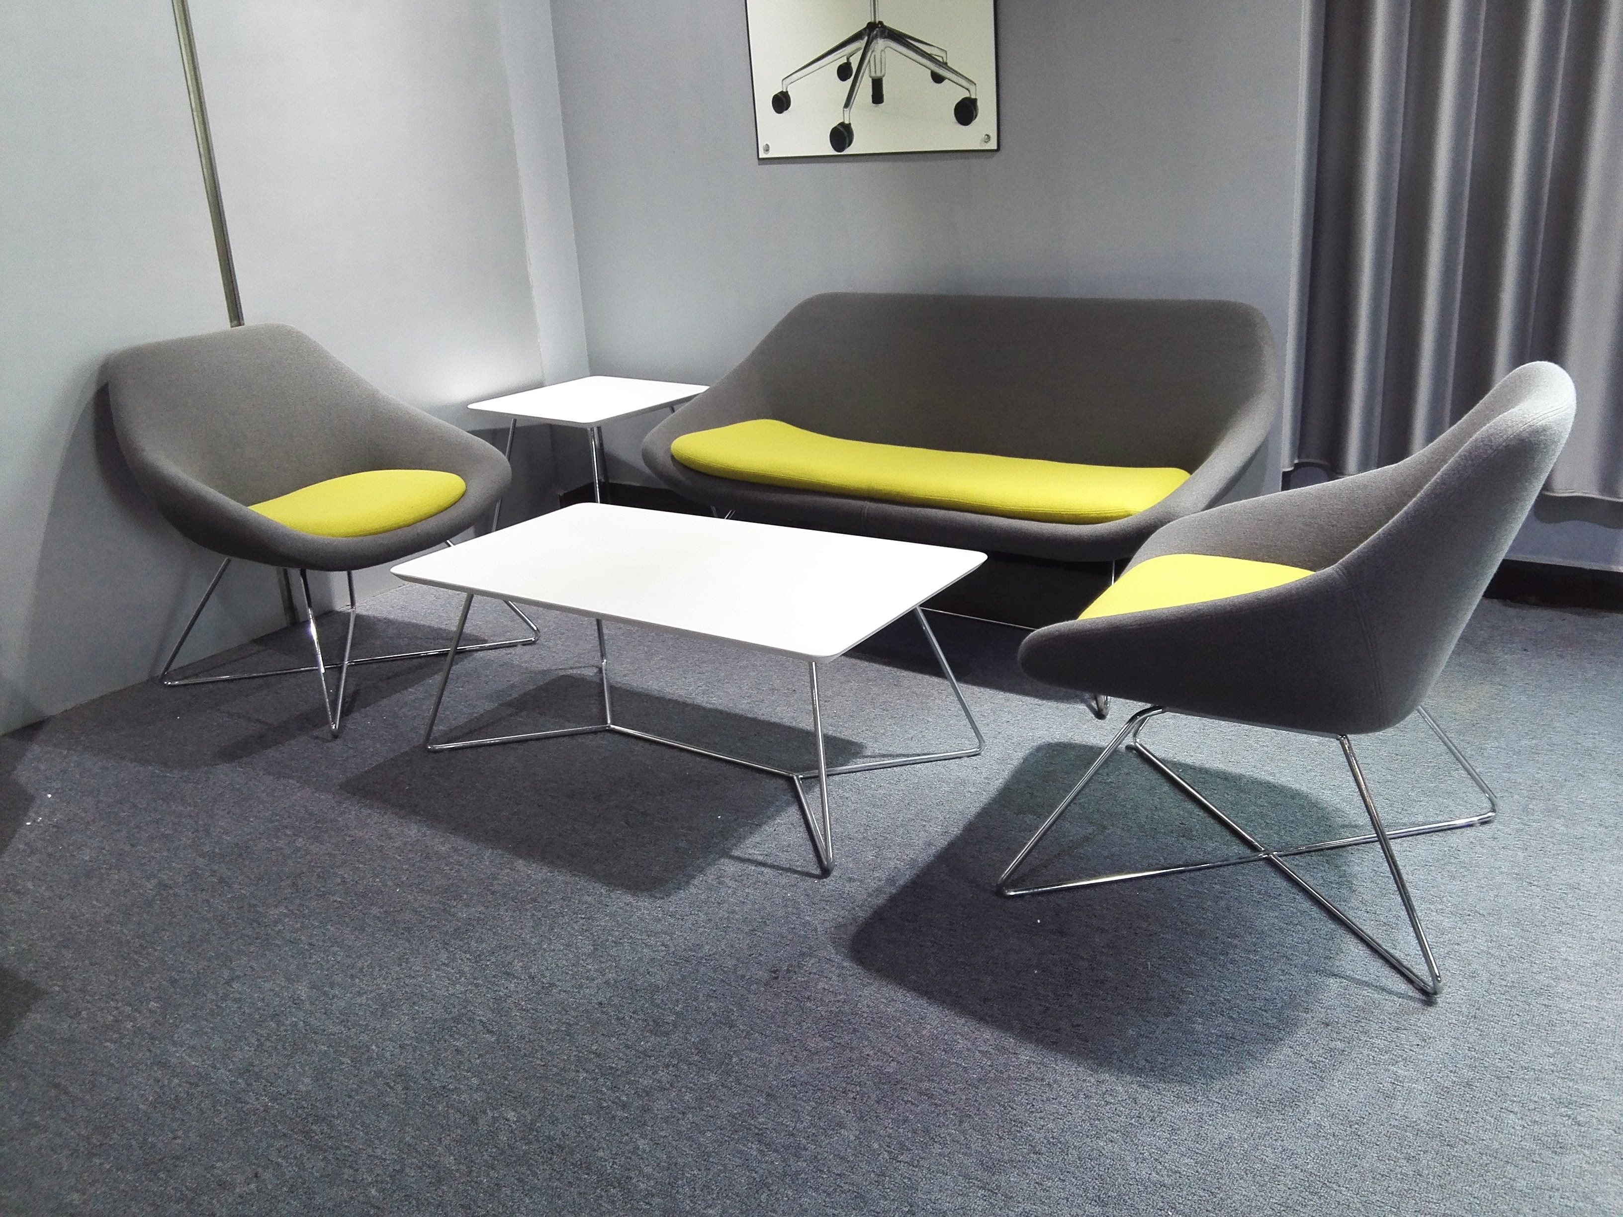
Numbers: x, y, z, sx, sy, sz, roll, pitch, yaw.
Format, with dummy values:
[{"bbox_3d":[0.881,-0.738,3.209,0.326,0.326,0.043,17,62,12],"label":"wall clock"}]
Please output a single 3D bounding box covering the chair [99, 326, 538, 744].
[{"bbox_3d":[-1.181,-0.242,3.244,0.750,0.806,0.756,9,23,30],"label":"chair"}]

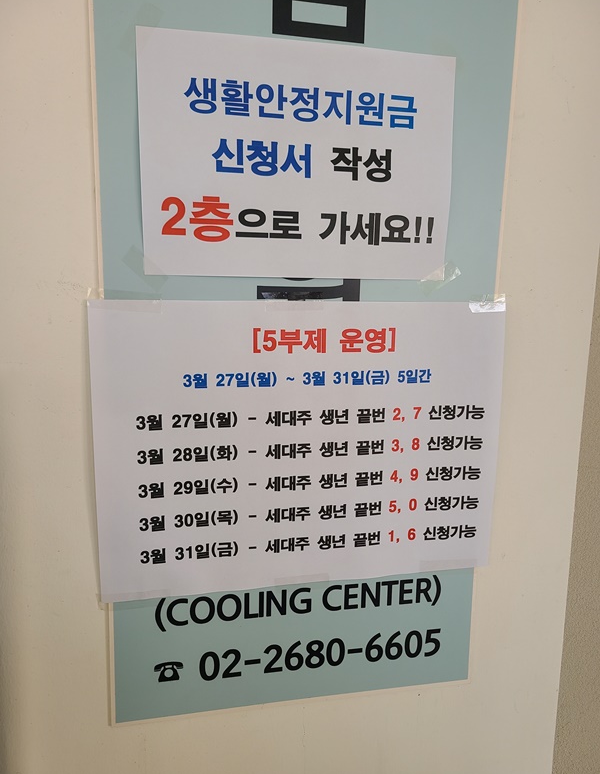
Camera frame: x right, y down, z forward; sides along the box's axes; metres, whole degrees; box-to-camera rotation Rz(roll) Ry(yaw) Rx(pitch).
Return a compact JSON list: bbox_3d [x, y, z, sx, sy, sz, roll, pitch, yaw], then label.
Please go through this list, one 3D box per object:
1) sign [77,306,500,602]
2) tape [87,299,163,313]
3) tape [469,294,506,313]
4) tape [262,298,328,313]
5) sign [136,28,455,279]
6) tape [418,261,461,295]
[{"bbox_3d":[0.011,0.063,0.611,0.420,0.297,0.005,-1,10,-12],"label":"sign"},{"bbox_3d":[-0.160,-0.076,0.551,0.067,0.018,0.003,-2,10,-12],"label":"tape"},{"bbox_3d":[0.196,-0.086,0.627,0.043,0.020,0.003,-2,10,-12],"label":"tape"},{"bbox_3d":[-0.004,-0.081,0.584,0.065,0.018,0.003,-2,10,-12],"label":"tape"},{"bbox_3d":[0.005,-0.210,0.563,0.297,0.210,0.005,-1,10,-12],"label":"sign"},{"bbox_3d":[0.143,-0.111,0.611,0.045,0.019,0.003,-34,15,-5],"label":"tape"}]

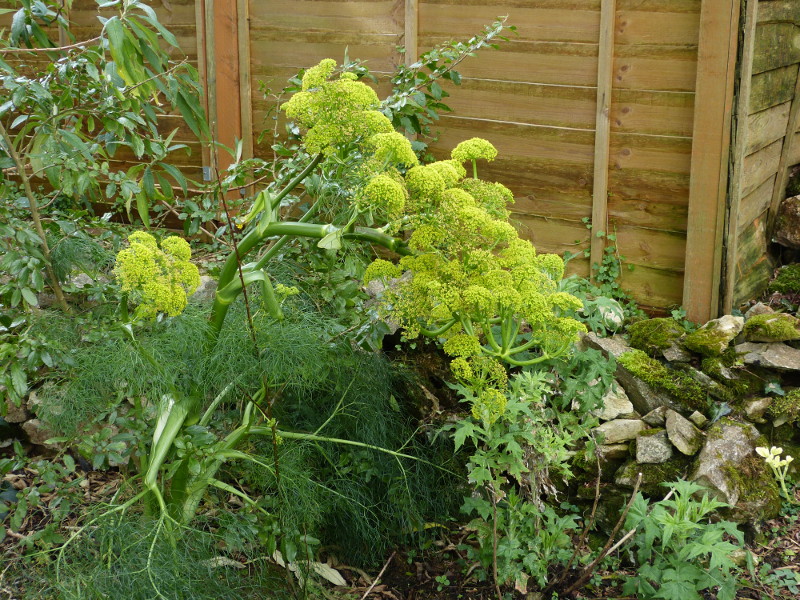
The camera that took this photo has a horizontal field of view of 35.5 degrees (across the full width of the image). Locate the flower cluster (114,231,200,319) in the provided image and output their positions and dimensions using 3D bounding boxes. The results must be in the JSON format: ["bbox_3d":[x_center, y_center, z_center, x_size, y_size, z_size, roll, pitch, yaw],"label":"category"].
[{"bbox_3d":[-0.544,-0.057,2.800,0.190,0.190,0.170,-3,17,-11],"label":"flower cluster"}]

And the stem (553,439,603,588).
[{"bbox_3d":[0.380,0.461,2.670,0.105,0.325,0.080,2,17,8],"label":"stem"}]

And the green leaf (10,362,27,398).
[{"bbox_3d":[-1.009,0.213,3.300,0.040,0.100,0.030,-17,17,-17],"label":"green leaf"}]

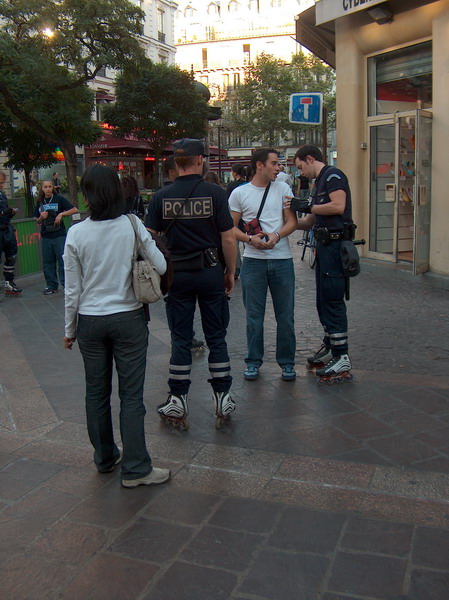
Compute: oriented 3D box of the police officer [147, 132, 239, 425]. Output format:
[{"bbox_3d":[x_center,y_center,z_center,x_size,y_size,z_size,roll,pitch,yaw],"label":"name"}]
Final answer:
[{"bbox_3d":[-0.209,-0.080,4.049,0.600,1.827,0.430,0,11,6],"label":"police officer"}]

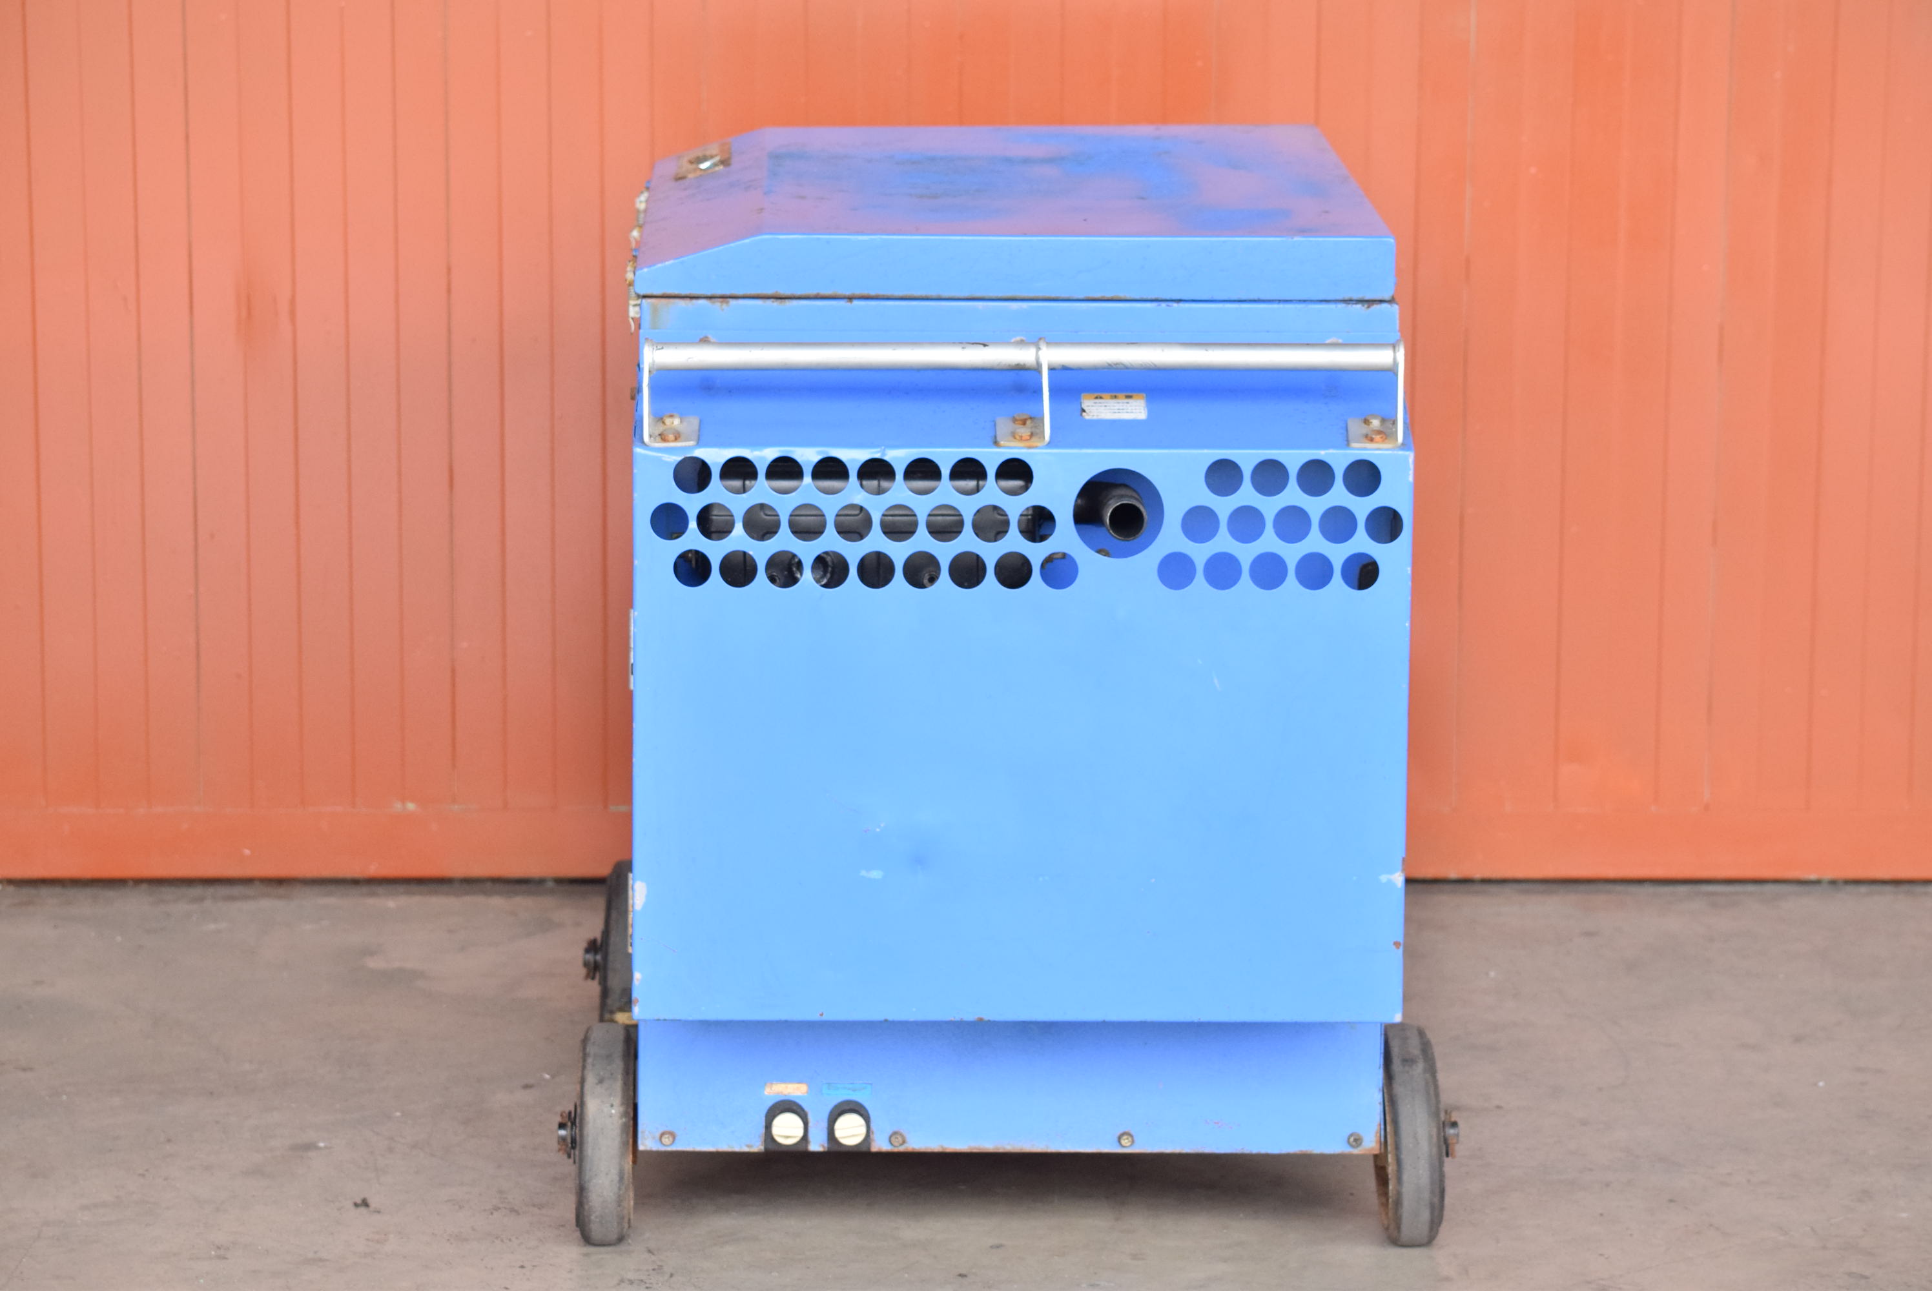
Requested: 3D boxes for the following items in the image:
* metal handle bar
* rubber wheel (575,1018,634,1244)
[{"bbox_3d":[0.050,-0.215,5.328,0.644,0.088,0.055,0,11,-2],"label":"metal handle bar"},{"bbox_3d":[-0.324,0.440,5.640,0.050,0.200,0.200,0,11,-2],"label":"rubber wheel"}]

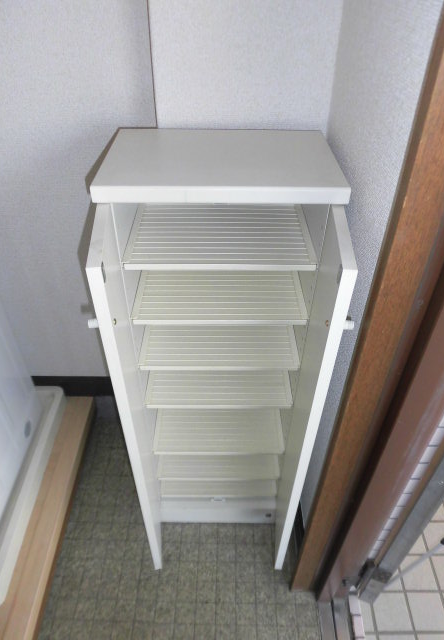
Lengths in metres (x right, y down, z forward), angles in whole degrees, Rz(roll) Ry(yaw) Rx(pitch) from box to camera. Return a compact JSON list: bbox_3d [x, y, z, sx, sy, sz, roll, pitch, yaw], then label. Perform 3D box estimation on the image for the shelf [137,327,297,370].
[{"bbox_3d":[-0.005,0.031,1.036,0.343,0.013,0.223,0,41,-1],"label":"shelf"}]

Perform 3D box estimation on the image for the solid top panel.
[{"bbox_3d":[-0.002,-0.272,0.767,0.390,0.026,0.257,0,41,-1],"label":"solid top panel"}]

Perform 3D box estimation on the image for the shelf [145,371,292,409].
[{"bbox_3d":[-0.006,0.132,1.124,0.343,0.013,0.223,0,41,-1],"label":"shelf"}]

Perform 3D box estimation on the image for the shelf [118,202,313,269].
[{"bbox_3d":[-0.003,-0.166,0.866,0.343,0.013,0.223,0,41,-1],"label":"shelf"}]

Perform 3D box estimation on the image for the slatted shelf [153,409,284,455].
[{"bbox_3d":[-0.008,0.280,1.251,0.343,0.013,0.223,0,41,-1],"label":"slatted shelf"}]

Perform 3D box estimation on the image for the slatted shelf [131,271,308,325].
[{"bbox_3d":[-0.004,-0.068,0.951,0.343,0.013,0.223,0,41,-1],"label":"slatted shelf"}]

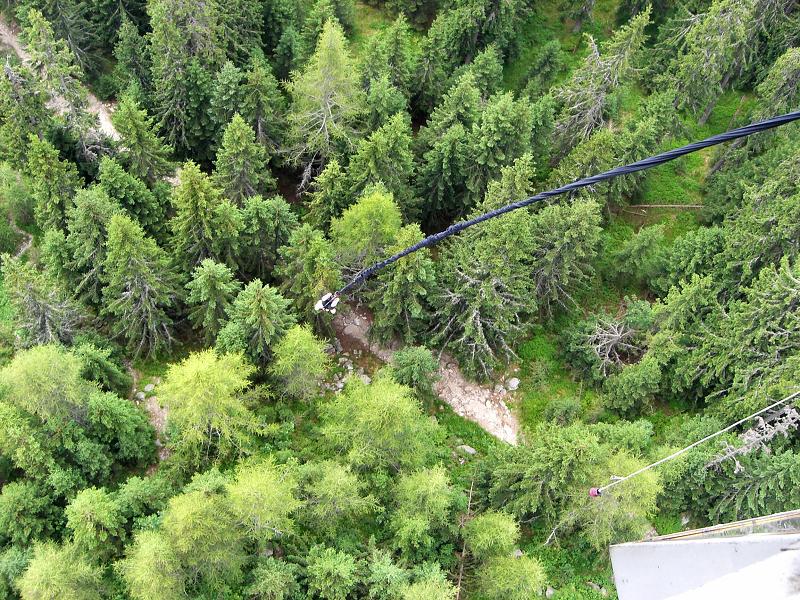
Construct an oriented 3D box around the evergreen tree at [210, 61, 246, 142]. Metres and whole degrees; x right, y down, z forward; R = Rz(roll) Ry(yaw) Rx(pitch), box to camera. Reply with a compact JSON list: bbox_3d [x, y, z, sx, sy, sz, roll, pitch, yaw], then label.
[{"bbox_3d":[-15.770,-16.800,78.280,4.120,12.880,4.120,2,59,-3],"label":"evergreen tree"}]

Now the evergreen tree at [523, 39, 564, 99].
[{"bbox_3d":[12.162,-19.351,73.408,2.620,6.410,2.620,14,61,0],"label":"evergreen tree"}]

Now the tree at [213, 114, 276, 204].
[{"bbox_3d":[-11.187,-10.115,62.776,4.390,10.730,4.390,14,61,0],"label":"tree"}]

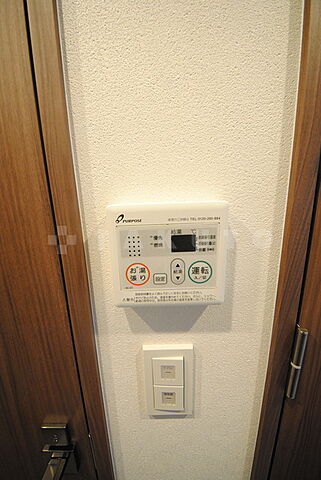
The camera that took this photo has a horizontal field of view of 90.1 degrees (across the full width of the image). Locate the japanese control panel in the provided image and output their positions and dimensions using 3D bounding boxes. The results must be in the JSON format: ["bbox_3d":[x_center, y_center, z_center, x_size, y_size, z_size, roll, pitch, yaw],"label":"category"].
[{"bbox_3d":[0.010,0.020,0.190,0.131,0.121,0.021,-1,11,1],"label":"japanese control panel"}]

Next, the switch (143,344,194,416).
[{"bbox_3d":[0.013,0.211,0.235,0.070,0.120,0.012,-1,11,1],"label":"switch"}]

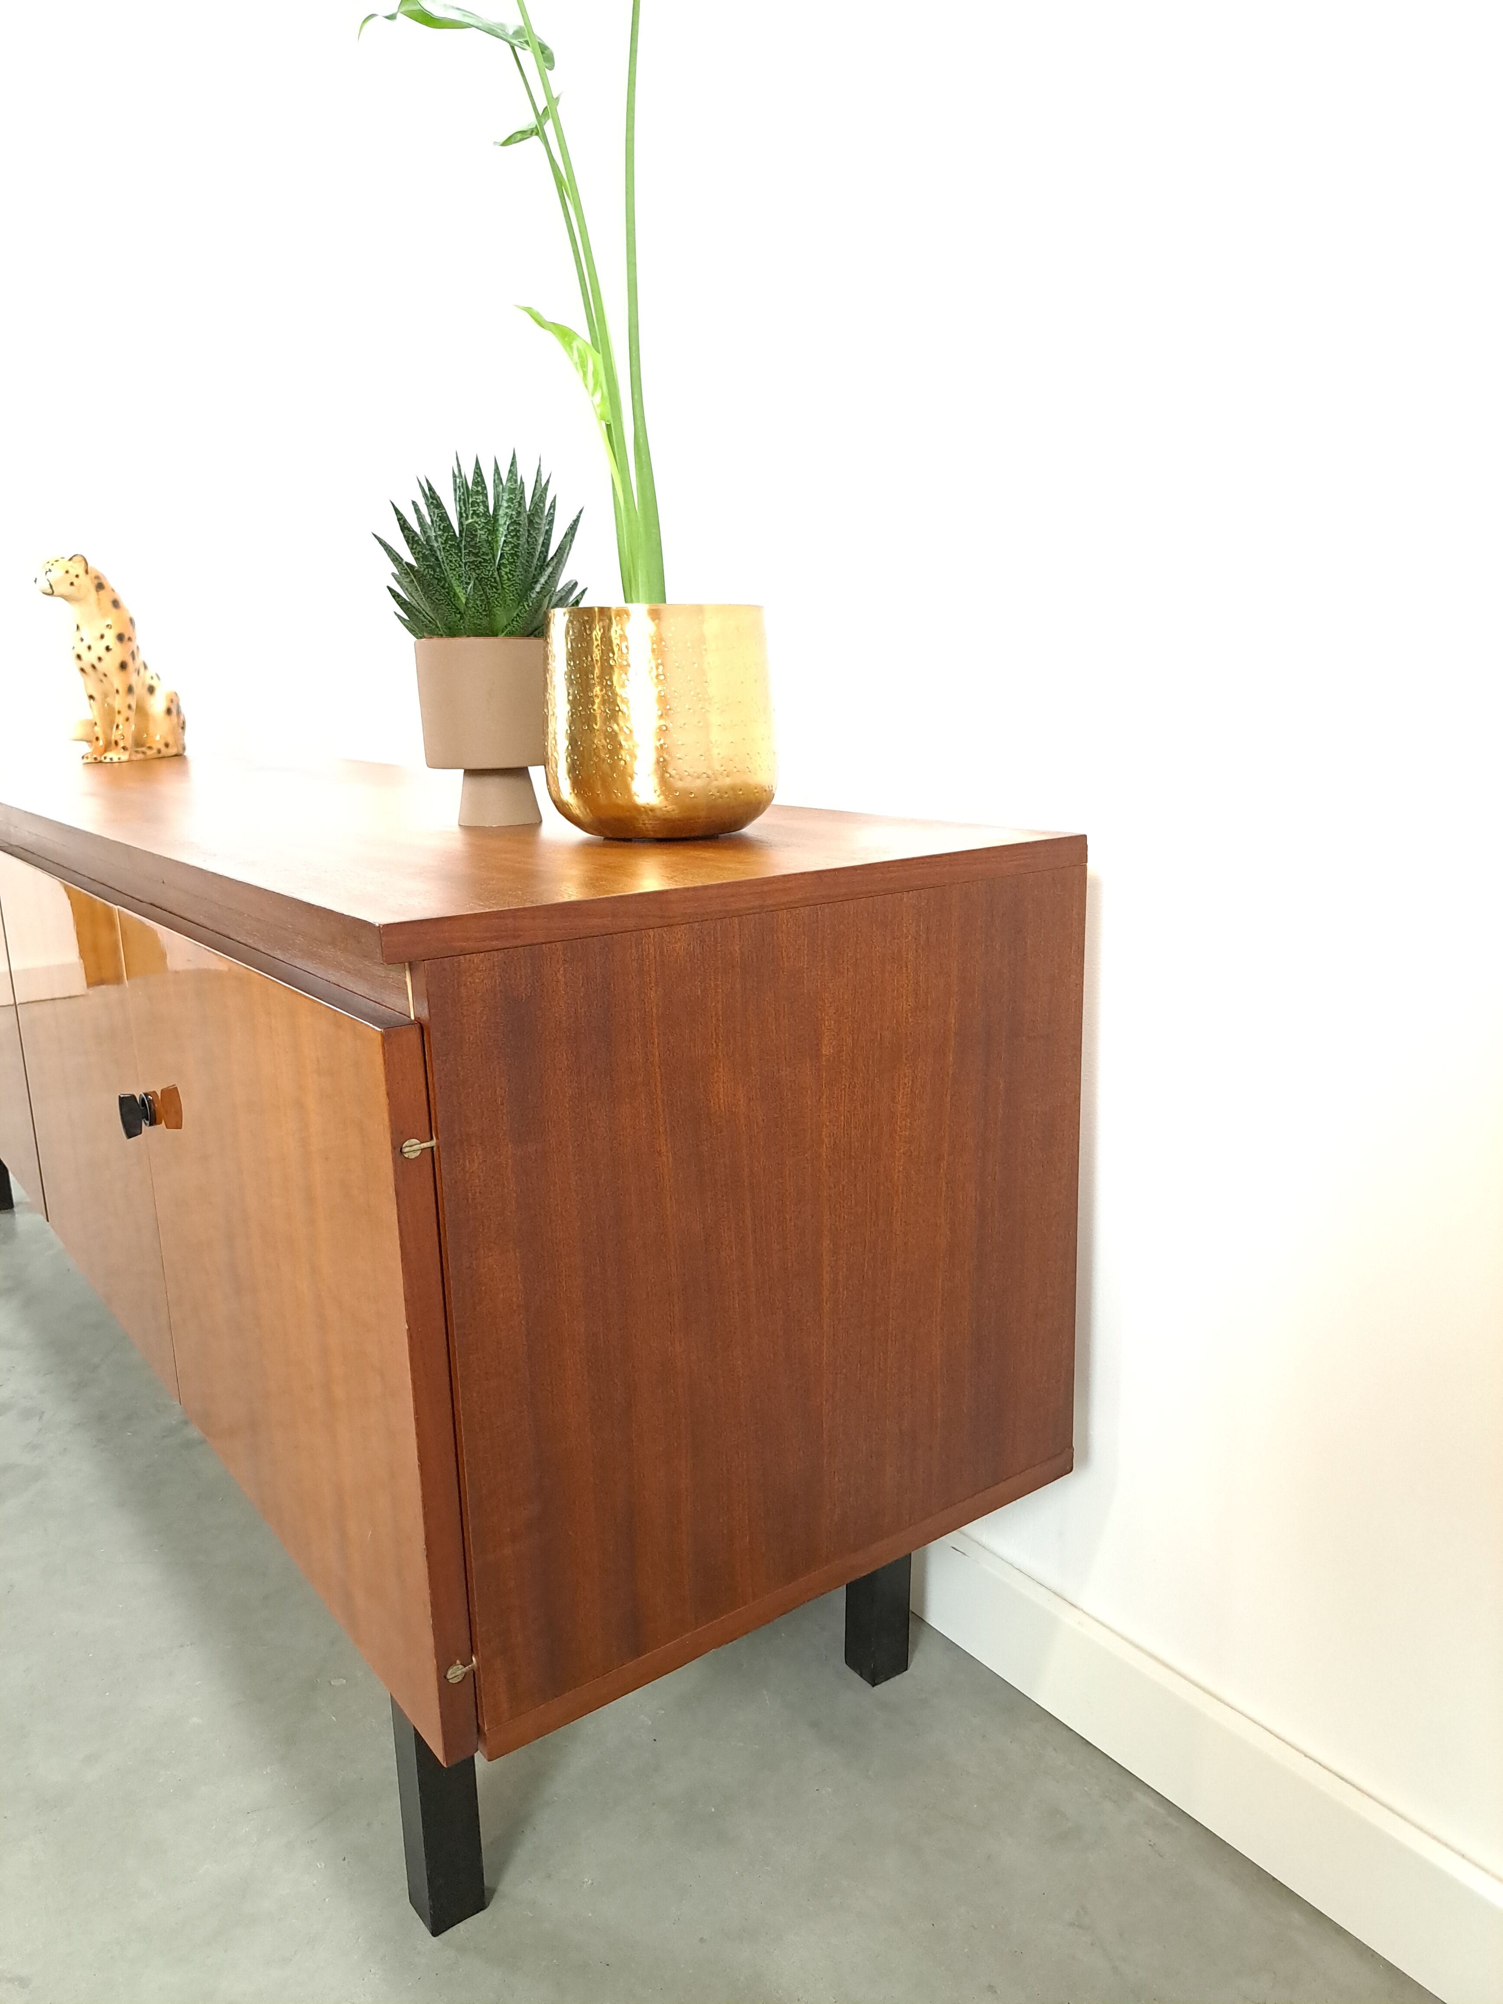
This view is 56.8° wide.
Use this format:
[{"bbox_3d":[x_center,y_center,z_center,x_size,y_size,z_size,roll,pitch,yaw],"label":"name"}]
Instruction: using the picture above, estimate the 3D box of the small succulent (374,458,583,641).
[{"bbox_3d":[-0.190,-0.319,0.978,0.148,0.132,0.148,-4,13,-10],"label":"small succulent"}]

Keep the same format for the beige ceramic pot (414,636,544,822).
[{"bbox_3d":[-0.187,-0.197,1.013,0.105,0.131,0.105,-4,13,-10],"label":"beige ceramic pot"}]

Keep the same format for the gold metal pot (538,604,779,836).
[{"bbox_3d":[-0.061,-0.186,0.921,0.155,0.147,0.155,-1,13,0],"label":"gold metal pot"}]

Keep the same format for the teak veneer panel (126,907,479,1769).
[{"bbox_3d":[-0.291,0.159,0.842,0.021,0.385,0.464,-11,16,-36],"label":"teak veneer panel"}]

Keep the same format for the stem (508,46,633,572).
[{"bbox_3d":[-0.110,-0.423,0.863,0.061,0.311,0.060,-2,13,-3],"label":"stem"}]

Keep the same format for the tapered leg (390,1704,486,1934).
[{"bbox_3d":[-0.193,0.468,0.855,0.035,0.216,0.034,-11,16,-36],"label":"tapered leg"}]

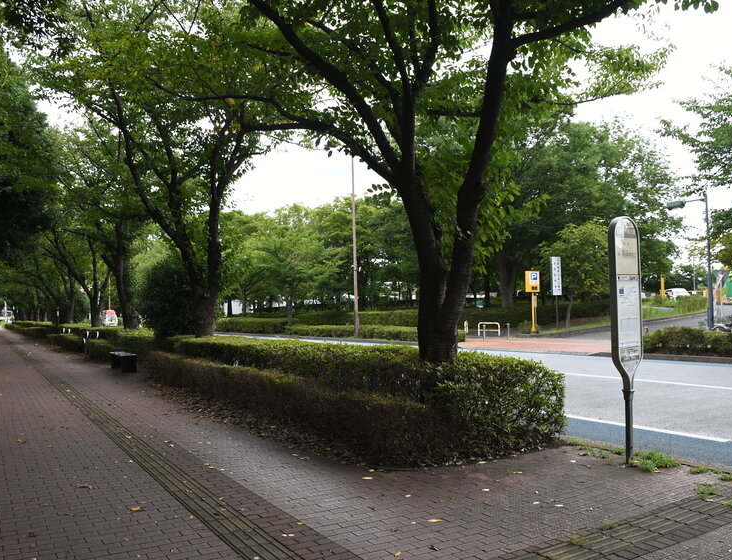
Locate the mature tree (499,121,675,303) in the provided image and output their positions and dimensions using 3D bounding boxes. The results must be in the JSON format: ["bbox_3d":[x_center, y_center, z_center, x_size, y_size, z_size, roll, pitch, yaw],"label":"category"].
[{"bbox_3d":[15.832,-4.761,46.500,12.000,13.800,12.500,0,-3,-32],"label":"mature tree"}]

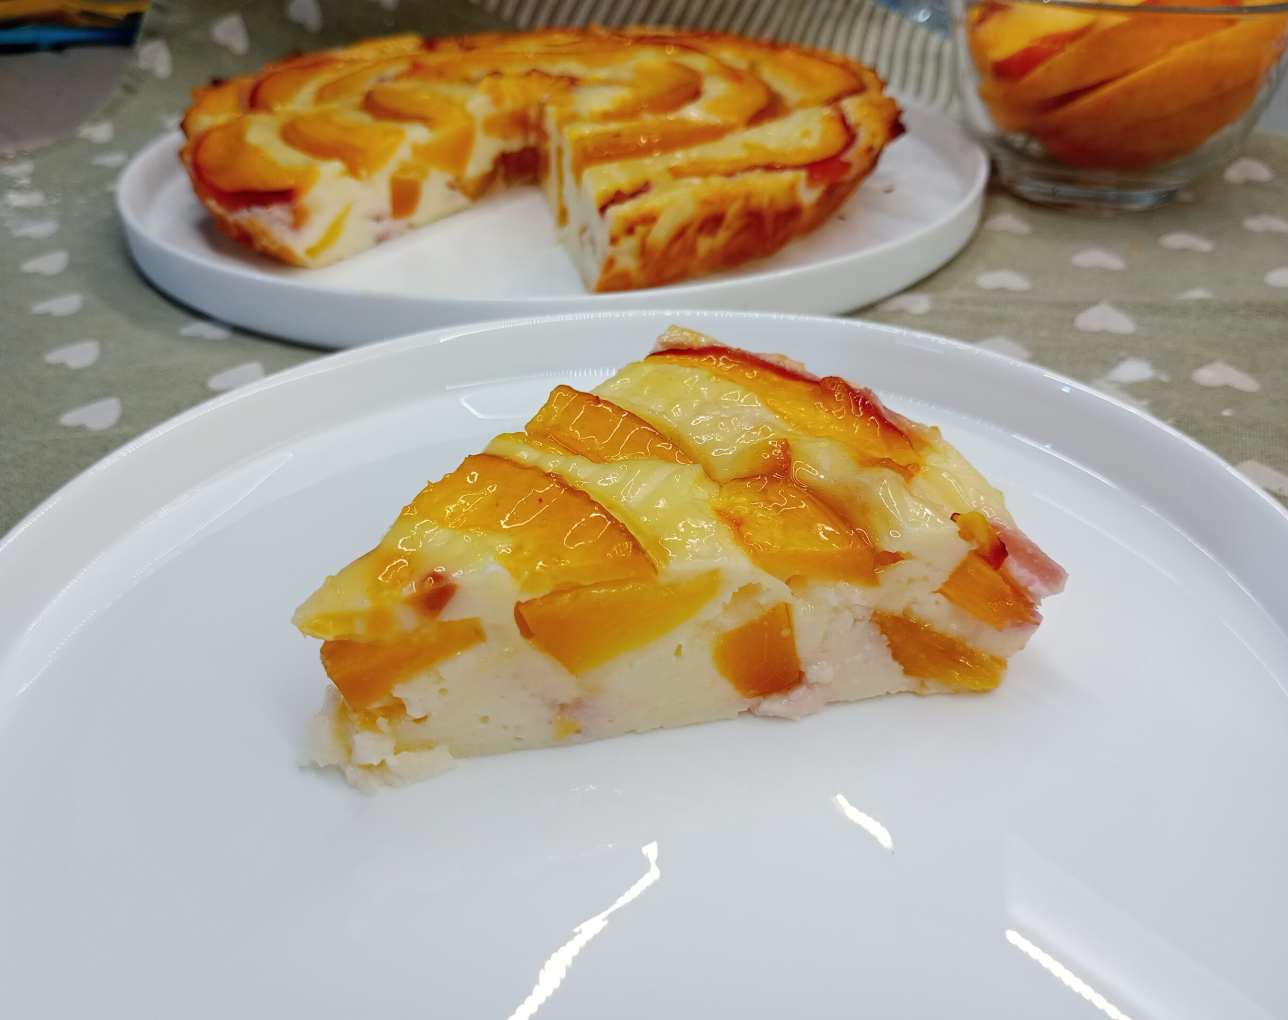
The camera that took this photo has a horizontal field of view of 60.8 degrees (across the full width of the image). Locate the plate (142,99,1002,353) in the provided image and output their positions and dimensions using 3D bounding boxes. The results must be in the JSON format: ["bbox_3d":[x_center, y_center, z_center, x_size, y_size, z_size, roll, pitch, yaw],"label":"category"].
[{"bbox_3d":[-0.029,-0.119,0.377,0.280,0.018,0.280,-1,33,1],"label":"plate"}]

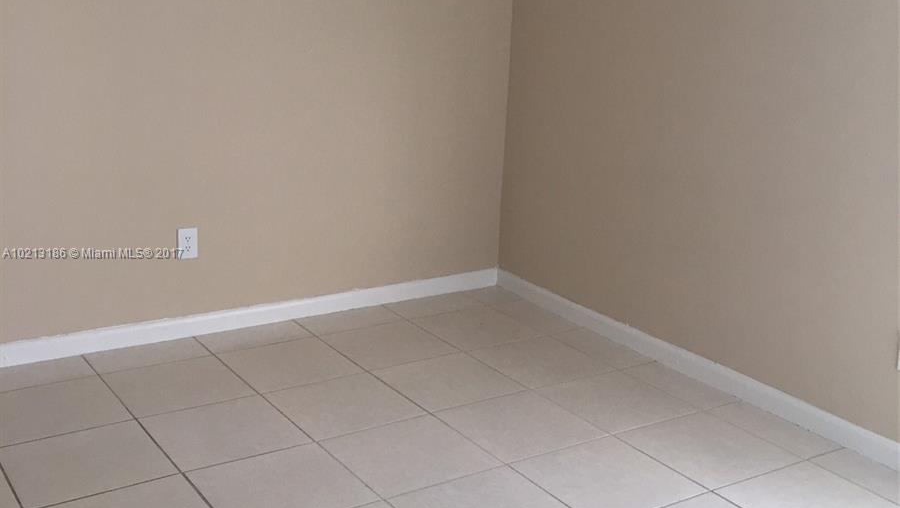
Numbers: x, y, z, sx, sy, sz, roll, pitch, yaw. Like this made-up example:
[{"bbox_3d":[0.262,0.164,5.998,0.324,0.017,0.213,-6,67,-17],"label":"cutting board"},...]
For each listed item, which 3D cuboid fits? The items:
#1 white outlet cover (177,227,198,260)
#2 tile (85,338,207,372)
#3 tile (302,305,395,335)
[{"bbox_3d":[-1.029,-0.041,3.959,0.077,0.121,0.008,-8,18,-33],"label":"white outlet cover"},{"bbox_3d":[-1.150,0.389,3.851,0.431,0.010,0.228,-8,18,-33],"label":"tile"},{"bbox_3d":[-0.431,0.292,4.331,0.431,0.010,0.236,-8,18,-33],"label":"tile"}]

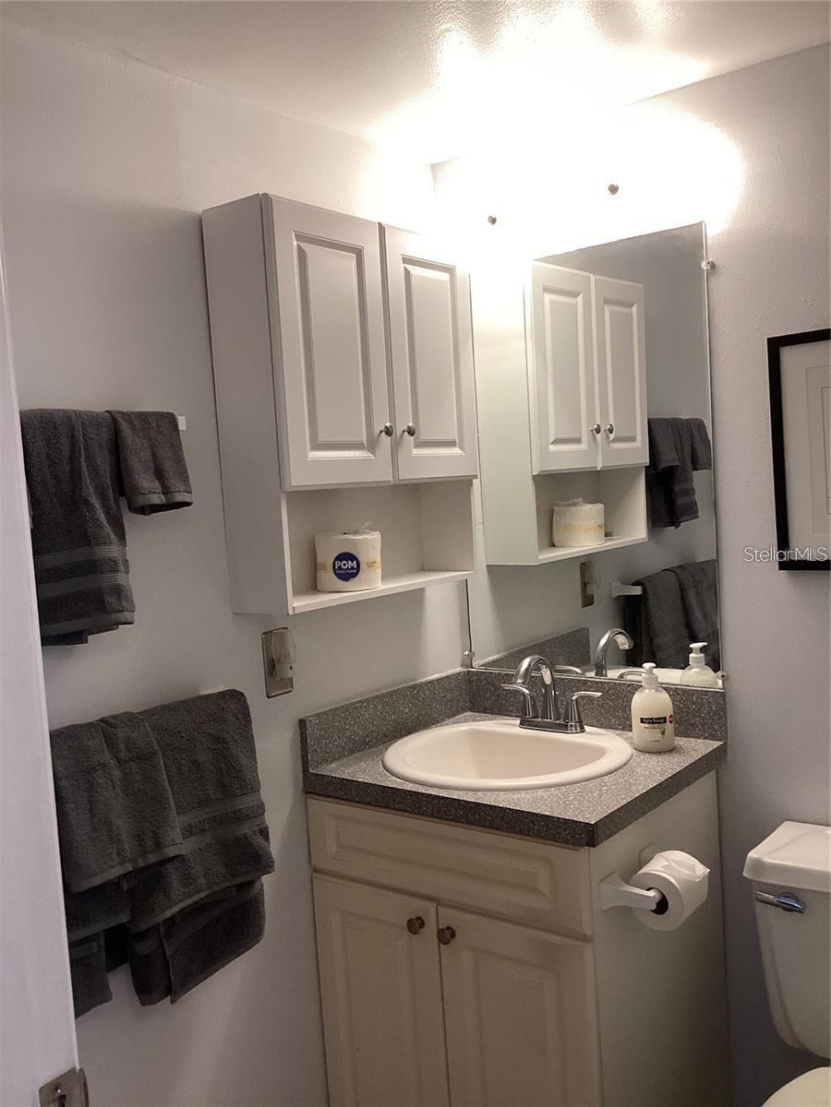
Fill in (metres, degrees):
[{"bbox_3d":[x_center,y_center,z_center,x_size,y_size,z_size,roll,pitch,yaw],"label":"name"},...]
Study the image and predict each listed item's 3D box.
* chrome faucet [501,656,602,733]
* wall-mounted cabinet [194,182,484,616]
[{"bbox_3d":[0.252,0.294,2.060,0.245,0.170,0.180,0,5,38],"label":"chrome faucet"},{"bbox_3d":[-0.109,-0.275,1.949,0.173,0.713,0.572,0,5,38],"label":"wall-mounted cabinet"}]

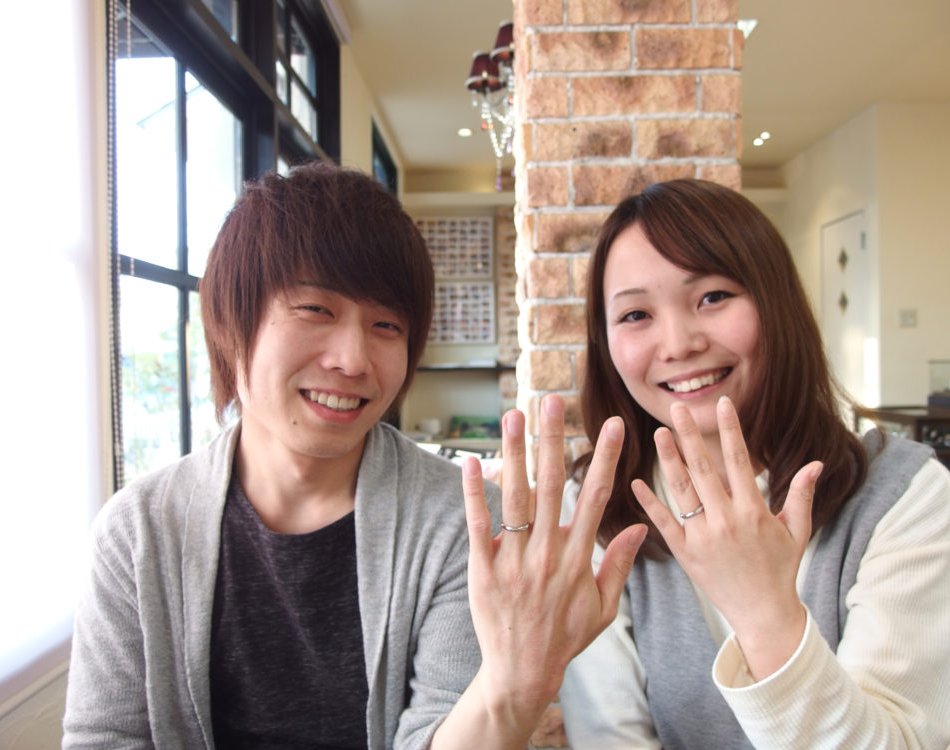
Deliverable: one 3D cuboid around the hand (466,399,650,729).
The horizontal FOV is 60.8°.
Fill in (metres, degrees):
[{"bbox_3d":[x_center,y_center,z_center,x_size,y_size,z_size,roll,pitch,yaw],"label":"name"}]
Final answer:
[{"bbox_3d":[0.053,0.126,0.540,0.122,0.225,0.065,5,6,0],"label":"hand"}]

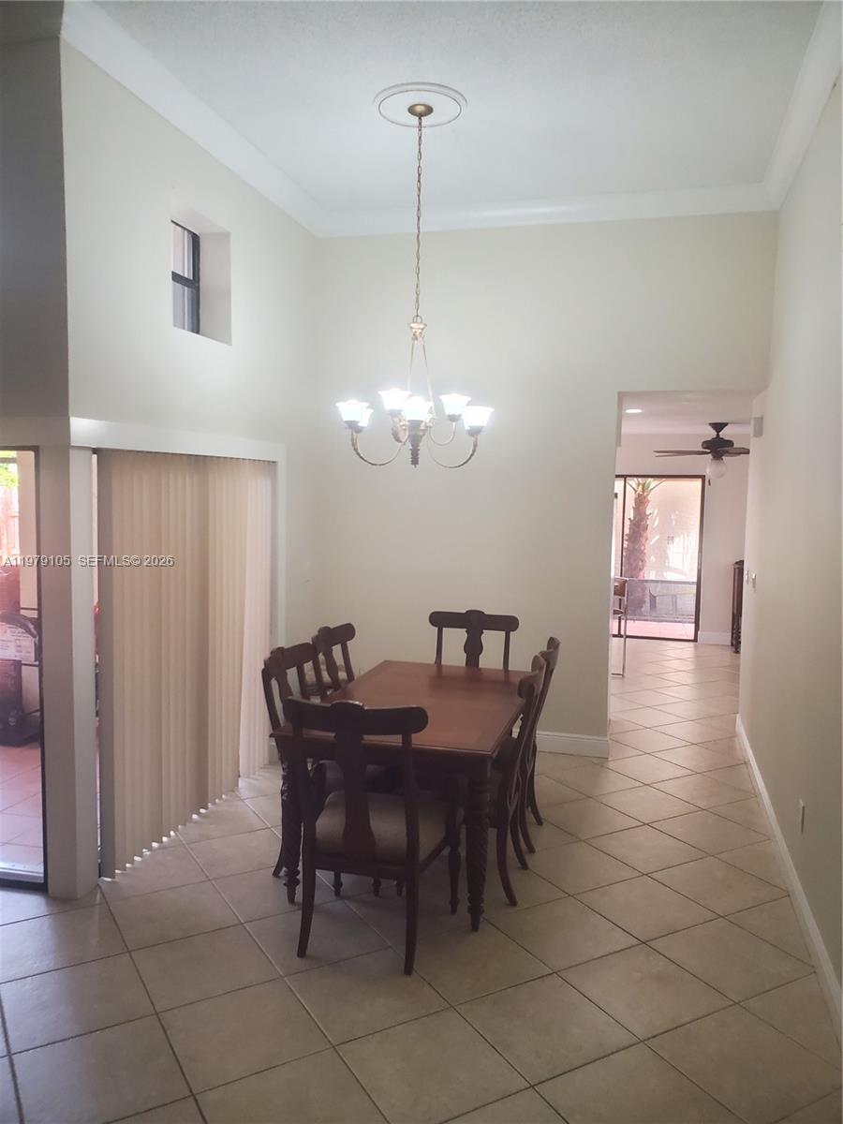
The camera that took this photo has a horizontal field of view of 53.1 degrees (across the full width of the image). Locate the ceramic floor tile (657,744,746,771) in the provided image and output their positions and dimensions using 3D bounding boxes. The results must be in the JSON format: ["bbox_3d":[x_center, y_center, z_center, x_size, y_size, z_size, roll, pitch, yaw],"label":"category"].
[{"bbox_3d":[1.895,1.361,5.818,0.448,0.010,0.448,-2,5,-30],"label":"ceramic floor tile"}]

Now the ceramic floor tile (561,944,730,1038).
[{"bbox_3d":[0.818,1.569,3.105,0.448,0.010,0.448,-2,5,-30],"label":"ceramic floor tile"}]

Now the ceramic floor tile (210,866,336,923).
[{"bbox_3d":[-0.652,1.487,3.832,0.452,0.010,0.452,-2,6,-30],"label":"ceramic floor tile"}]

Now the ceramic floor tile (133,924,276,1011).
[{"bbox_3d":[-0.819,1.524,3.187,0.449,0.010,0.449,-2,5,-30],"label":"ceramic floor tile"}]

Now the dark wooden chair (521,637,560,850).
[{"bbox_3d":[0.409,0.923,4.449,0.630,1.035,0.530,2,5,15],"label":"dark wooden chair"}]

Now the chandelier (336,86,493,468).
[{"bbox_3d":[-0.019,-1.360,4.232,0.802,1.762,0.802,1,5,0],"label":"chandelier"}]

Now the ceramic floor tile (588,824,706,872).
[{"bbox_3d":[1.157,1.467,4.340,0.452,0.010,0.452,-2,6,-30],"label":"ceramic floor tile"}]

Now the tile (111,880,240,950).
[{"bbox_3d":[-1.052,1.500,3.612,0.448,0.010,0.448,-2,5,-30],"label":"tile"}]

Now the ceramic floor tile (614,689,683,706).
[{"bbox_3d":[2.009,1.226,7.456,0.448,0.010,0.448,-2,5,-30],"label":"ceramic floor tile"}]

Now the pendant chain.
[{"bbox_3d":[-0.016,-1.720,4.230,0.030,1.010,0.030,1,5,0],"label":"pendant chain"}]

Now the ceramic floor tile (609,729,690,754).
[{"bbox_3d":[1.668,1.324,6.213,0.448,0.010,0.448,-2,5,-30],"label":"ceramic floor tile"}]

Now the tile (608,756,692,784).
[{"bbox_3d":[1.498,1.373,5.592,0.448,0.010,0.448,-2,5,-30],"label":"tile"}]

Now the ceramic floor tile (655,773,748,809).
[{"bbox_3d":[1.710,1.400,5.149,0.449,0.010,0.449,-2,5,-30],"label":"ceramic floor tile"}]

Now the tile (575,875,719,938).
[{"bbox_3d":[0.988,1.520,3.727,0.448,0.010,0.448,-2,5,-30],"label":"tile"}]

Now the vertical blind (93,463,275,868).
[{"bbox_3d":[-1.197,0.404,4.632,0.100,1.970,1.810,2,5,15],"label":"vertical blind"}]

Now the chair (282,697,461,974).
[{"bbox_3d":[-0.186,0.993,3.369,0.566,1.036,0.612,2,5,15],"label":"chair"}]

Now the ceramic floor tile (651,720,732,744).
[{"bbox_3d":[2.064,1.301,6.426,0.452,0.010,0.452,-2,6,-30],"label":"ceramic floor tile"}]

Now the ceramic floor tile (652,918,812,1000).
[{"bbox_3d":[1.204,1.540,3.301,0.449,0.010,0.449,-2,5,-30],"label":"ceramic floor tile"}]

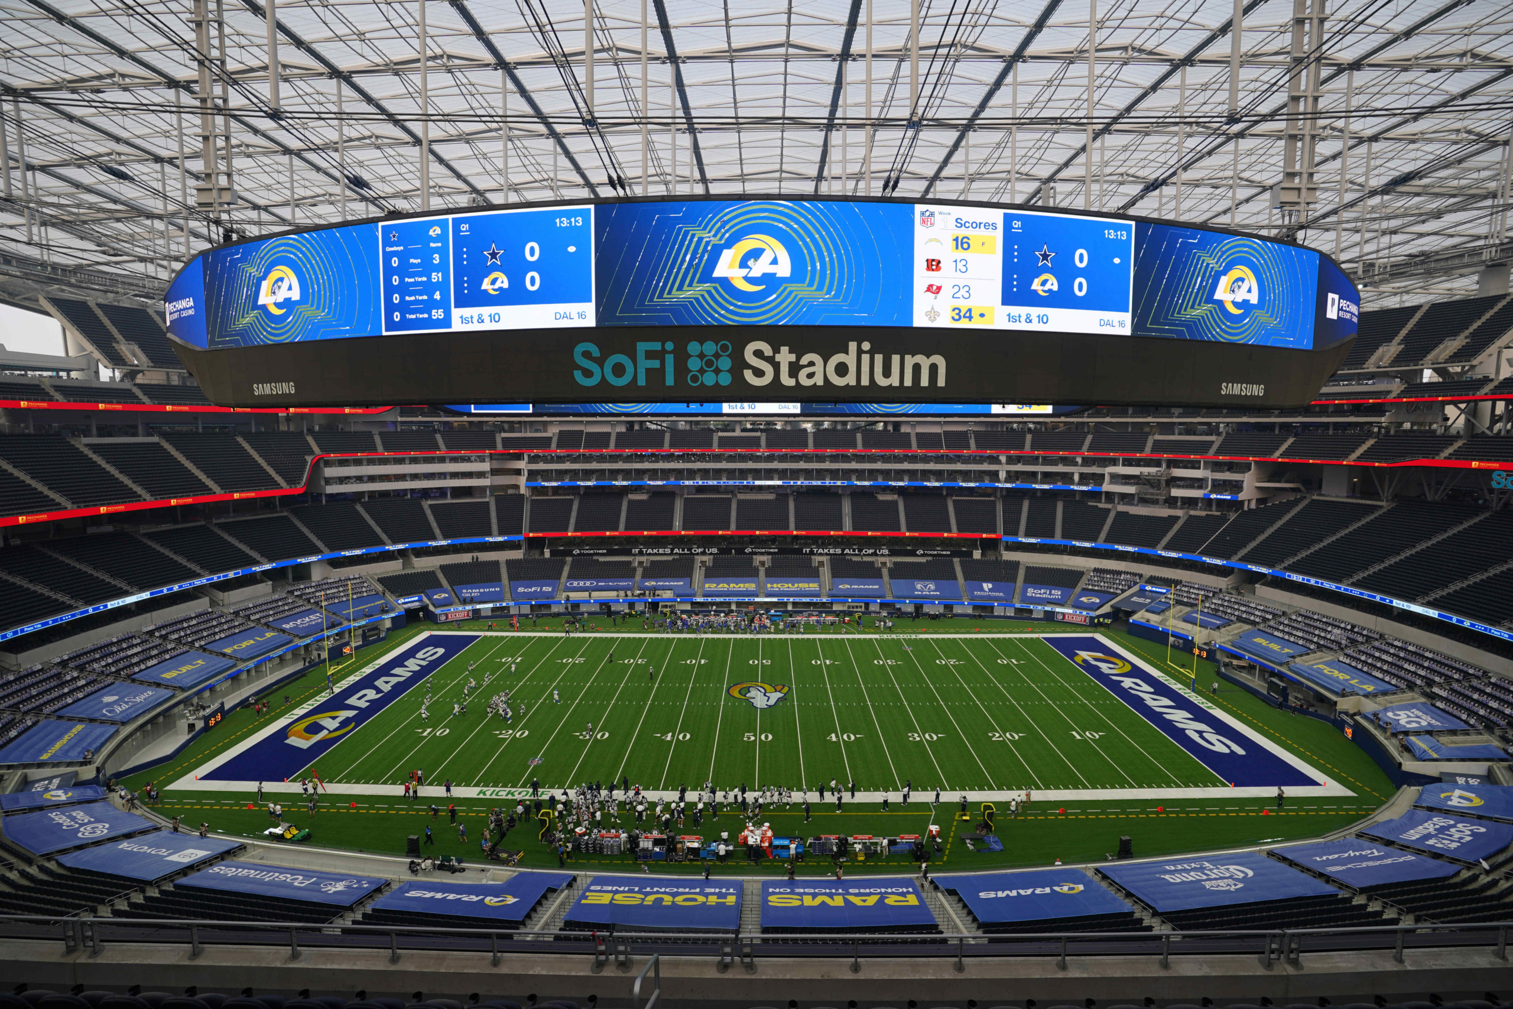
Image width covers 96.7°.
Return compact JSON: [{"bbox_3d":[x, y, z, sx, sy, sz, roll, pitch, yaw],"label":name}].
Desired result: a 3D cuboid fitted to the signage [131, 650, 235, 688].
[{"bbox_3d":[-70.730,20.600,83.710,6.030,0.350,9.340,14,5,-5],"label":"signage"}]

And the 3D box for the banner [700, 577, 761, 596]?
[{"bbox_3d":[-5.040,16.570,133.900,11.090,0.350,7.480,0,22,0],"label":"banner"}]

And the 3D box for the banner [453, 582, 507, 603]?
[{"bbox_3d":[-52.120,16.860,126.930,8.440,0.350,8.040,-1,20,-27],"label":"banner"}]

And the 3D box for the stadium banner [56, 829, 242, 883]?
[{"bbox_3d":[-42.600,24.970,47.990,8.650,0.350,7.110,2,-10,14],"label":"stadium banner"}]

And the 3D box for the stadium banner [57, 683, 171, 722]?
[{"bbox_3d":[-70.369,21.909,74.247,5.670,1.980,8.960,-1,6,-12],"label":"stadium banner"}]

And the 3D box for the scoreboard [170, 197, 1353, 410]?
[{"bbox_3d":[0.320,-20.420,84.490,138.000,18.000,52.000,0,6,0],"label":"scoreboard"}]

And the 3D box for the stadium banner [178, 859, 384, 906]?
[{"bbox_3d":[-31.370,25.100,44.530,13.170,0.350,4.490,1,-11,9],"label":"stadium banner"}]

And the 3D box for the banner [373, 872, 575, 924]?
[{"bbox_3d":[-18.280,25.470,43.650,11.230,0.350,7.320,2,-10,-1],"label":"banner"}]

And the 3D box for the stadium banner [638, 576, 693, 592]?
[{"bbox_3d":[-17.570,16.370,133.900,12.200,0.350,7.290,2,21,3],"label":"stadium banner"}]

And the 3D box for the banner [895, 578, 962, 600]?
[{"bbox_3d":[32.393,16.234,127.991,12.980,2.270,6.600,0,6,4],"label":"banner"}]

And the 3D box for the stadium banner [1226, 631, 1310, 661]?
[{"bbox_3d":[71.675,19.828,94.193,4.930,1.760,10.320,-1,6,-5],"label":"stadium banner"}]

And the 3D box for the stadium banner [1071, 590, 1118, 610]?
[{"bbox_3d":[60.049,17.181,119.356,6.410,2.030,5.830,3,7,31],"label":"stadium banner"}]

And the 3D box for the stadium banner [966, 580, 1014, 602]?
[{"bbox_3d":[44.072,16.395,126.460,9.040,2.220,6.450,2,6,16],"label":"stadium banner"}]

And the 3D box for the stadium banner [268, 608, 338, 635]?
[{"bbox_3d":[-69.780,18.480,104.710,6.380,0.350,8.460,15,8,9],"label":"stadium banner"}]

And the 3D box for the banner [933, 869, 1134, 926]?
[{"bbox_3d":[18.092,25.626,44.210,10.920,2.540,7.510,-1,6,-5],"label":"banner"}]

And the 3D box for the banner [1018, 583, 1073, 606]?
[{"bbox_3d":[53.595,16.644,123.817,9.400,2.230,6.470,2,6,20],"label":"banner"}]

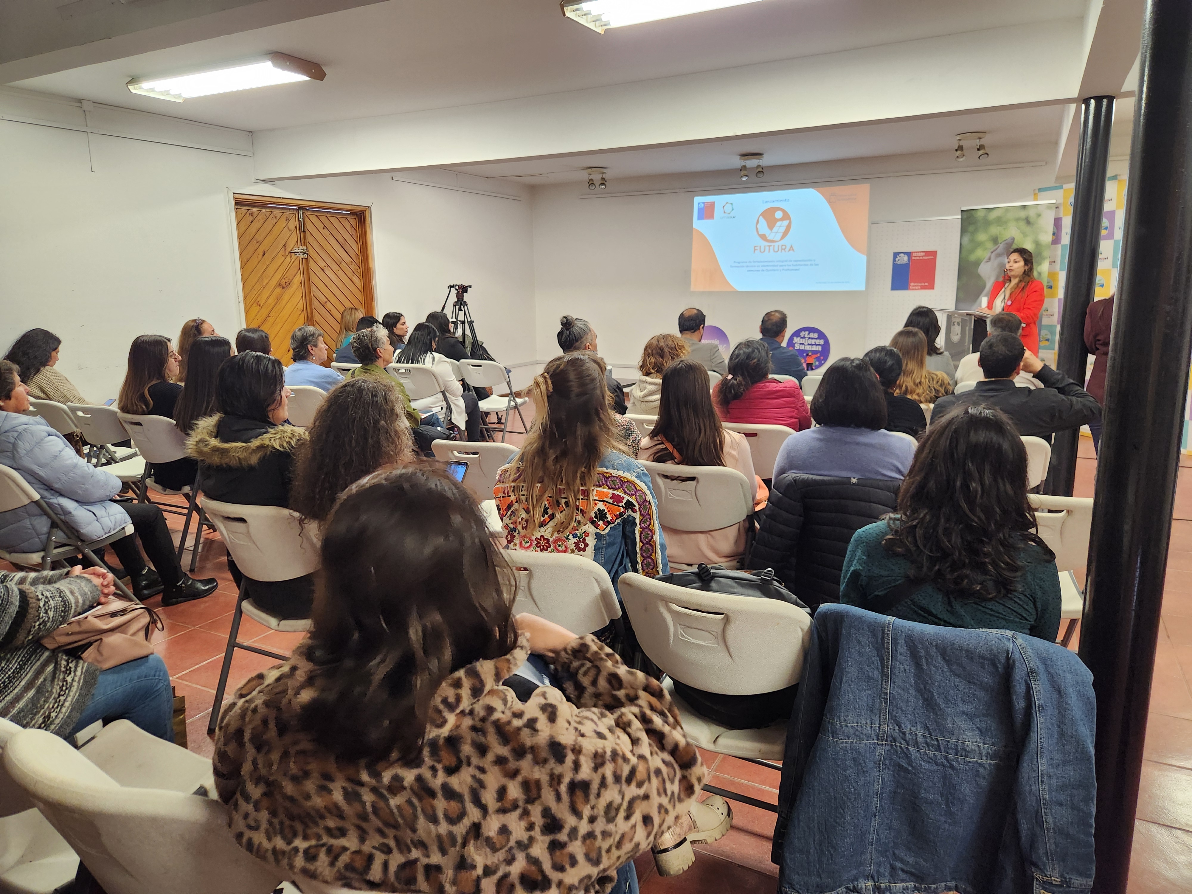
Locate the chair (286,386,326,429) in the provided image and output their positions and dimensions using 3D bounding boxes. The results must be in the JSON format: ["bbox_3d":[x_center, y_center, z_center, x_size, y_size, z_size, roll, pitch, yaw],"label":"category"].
[{"bbox_3d":[-1.958,0.003,5.526,0.470,0.850,0.520,5,13,25],"label":"chair"}]

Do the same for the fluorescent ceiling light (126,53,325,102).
[{"bbox_3d":[-2.313,-2.284,4.925,1.260,0.100,0.430,5,13,27],"label":"fluorescent ceiling light"}]

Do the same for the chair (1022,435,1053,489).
[{"bbox_3d":[1.849,0.294,3.747,0.460,0.800,0.500,5,13,27],"label":"chair"}]

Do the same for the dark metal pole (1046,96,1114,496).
[{"bbox_3d":[2.705,-0.686,4.480,0.145,2.400,0.145,5,13,27],"label":"dark metal pole"}]

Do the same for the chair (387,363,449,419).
[{"bbox_3d":[-1.393,-0.196,6.483,0.470,0.850,0.520,4,12,22],"label":"chair"}]

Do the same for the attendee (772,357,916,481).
[{"bbox_3d":[0.974,0.253,3.155,0.500,1.250,0.800,6,13,27],"label":"attendee"}]

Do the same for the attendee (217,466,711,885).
[{"bbox_3d":[-0.044,0.628,1.332,0.580,1.260,0.950,7,13,31],"label":"attendee"}]

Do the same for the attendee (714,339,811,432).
[{"bbox_3d":[0.983,0.026,4.143,0.490,1.190,0.800,6,14,32],"label":"attendee"}]

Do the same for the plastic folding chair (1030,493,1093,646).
[{"bbox_3d":[1.452,0.514,2.670,0.470,0.850,0.510,4,13,24],"label":"plastic folding chair"}]

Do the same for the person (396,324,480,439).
[{"bbox_3d":[-1.421,-0.486,6.990,0.500,1.210,0.750,5,13,30],"label":"person"}]

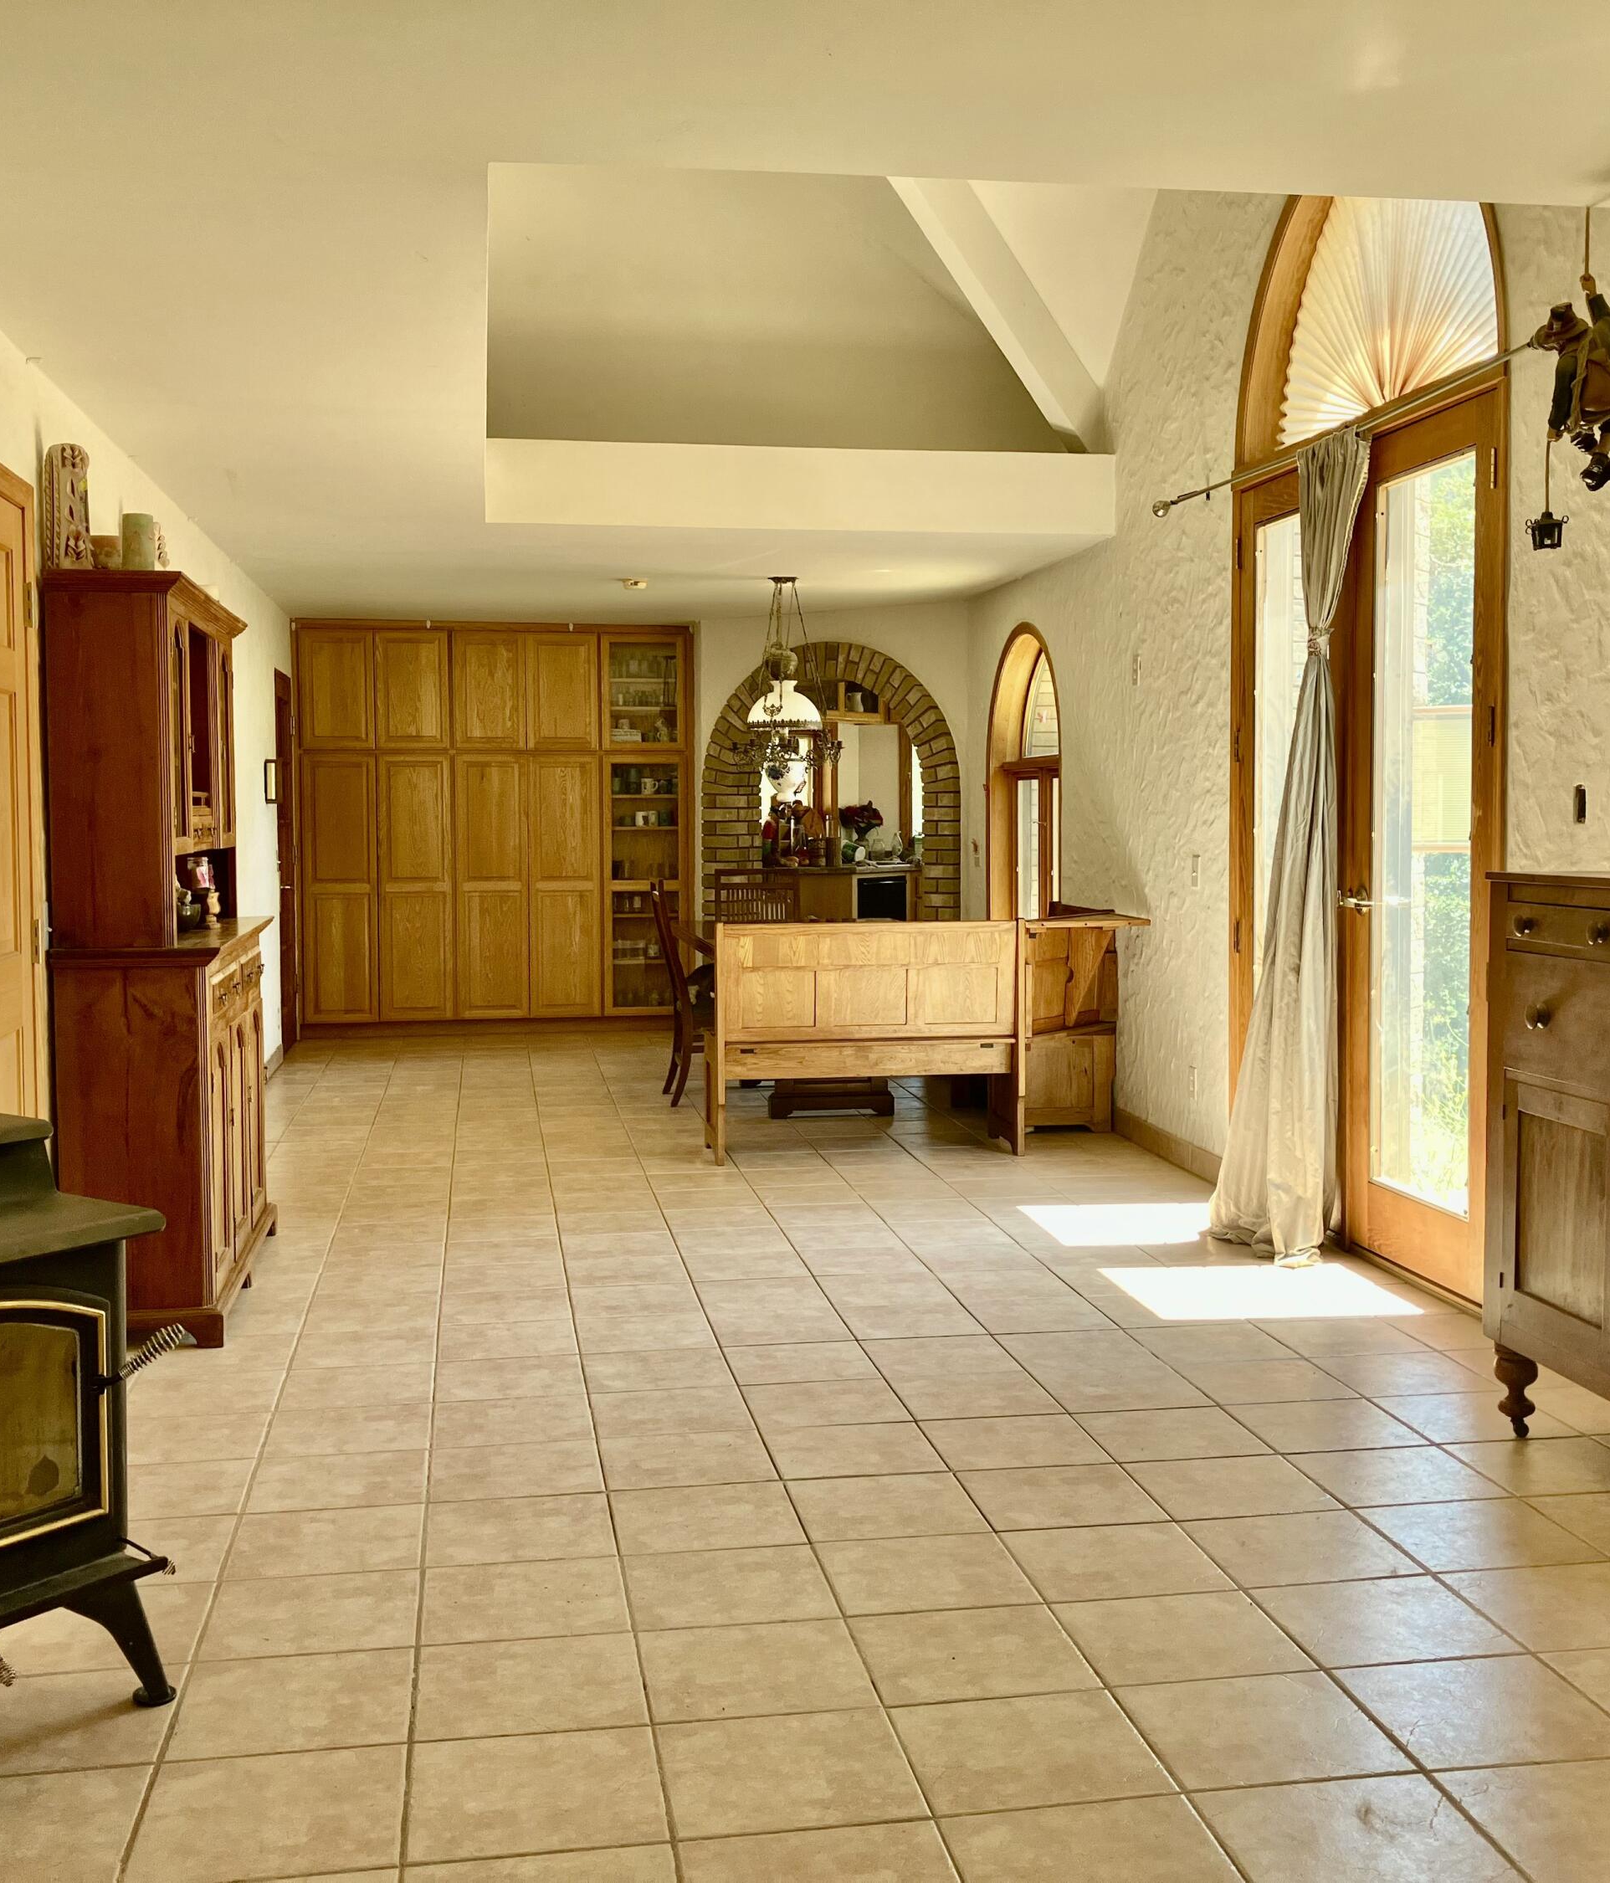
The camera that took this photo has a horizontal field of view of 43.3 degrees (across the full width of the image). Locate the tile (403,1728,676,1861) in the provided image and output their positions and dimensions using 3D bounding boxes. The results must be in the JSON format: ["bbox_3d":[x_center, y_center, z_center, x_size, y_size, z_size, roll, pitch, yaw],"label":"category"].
[{"bbox_3d":[-0.371,1.180,2.813,0.343,0.010,0.335,-1,4,-9],"label":"tile"}]

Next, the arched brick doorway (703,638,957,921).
[{"bbox_3d":[0.182,-0.527,11.070,1.665,2.164,0.250,2,4,33],"label":"arched brick doorway"}]

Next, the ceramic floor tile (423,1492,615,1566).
[{"bbox_3d":[-0.517,1.072,3.681,0.332,0.014,0.324,-1,4,-9],"label":"ceramic floor tile"}]

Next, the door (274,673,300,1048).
[{"bbox_3d":[-2.840,-0.420,11.090,0.060,2.080,0.980,-1,4,-9],"label":"door"}]

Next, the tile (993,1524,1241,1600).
[{"bbox_3d":[0.537,1.077,3.519,0.332,0.014,0.324,-1,4,-9],"label":"tile"}]

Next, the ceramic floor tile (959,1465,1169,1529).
[{"bbox_3d":[0.502,1.096,3.992,0.343,0.010,0.335,-1,4,-9],"label":"ceramic floor tile"}]

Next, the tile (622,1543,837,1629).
[{"bbox_3d":[-0.130,1.088,3.411,0.332,0.014,0.324,-1,4,-9],"label":"tile"}]

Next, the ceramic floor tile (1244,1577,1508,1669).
[{"bbox_3d":[0.934,1.104,3.287,0.332,0.011,0.326,-1,4,-9],"label":"ceramic floor tile"}]

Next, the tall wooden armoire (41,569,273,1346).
[{"bbox_3d":[-1.695,0.015,5.465,0.400,1.848,1.392,-1,4,-9],"label":"tall wooden armoire"}]

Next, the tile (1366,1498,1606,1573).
[{"bbox_3d":[1.204,1.065,3.628,0.332,0.014,0.324,-1,4,-9],"label":"tile"}]

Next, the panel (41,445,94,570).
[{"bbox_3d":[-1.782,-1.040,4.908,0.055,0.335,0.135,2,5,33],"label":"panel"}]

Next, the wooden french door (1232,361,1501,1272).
[{"bbox_3d":[1.625,-0.269,5.938,0.110,2.339,1.842,-1,4,-8],"label":"wooden french door"}]

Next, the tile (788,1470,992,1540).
[{"bbox_3d":[0.148,1.046,3.743,0.320,0.010,0.320,-1,4,-9],"label":"tile"}]

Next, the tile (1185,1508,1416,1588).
[{"bbox_3d":[0.857,1.055,3.525,0.320,0.010,0.320,-1,4,-9],"label":"tile"}]

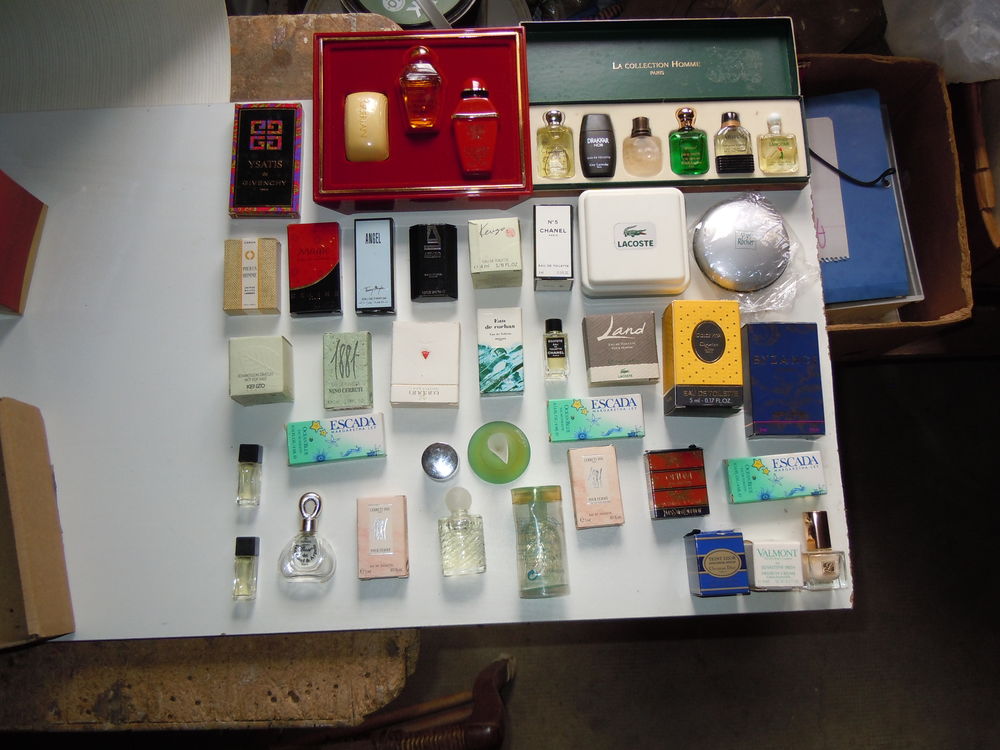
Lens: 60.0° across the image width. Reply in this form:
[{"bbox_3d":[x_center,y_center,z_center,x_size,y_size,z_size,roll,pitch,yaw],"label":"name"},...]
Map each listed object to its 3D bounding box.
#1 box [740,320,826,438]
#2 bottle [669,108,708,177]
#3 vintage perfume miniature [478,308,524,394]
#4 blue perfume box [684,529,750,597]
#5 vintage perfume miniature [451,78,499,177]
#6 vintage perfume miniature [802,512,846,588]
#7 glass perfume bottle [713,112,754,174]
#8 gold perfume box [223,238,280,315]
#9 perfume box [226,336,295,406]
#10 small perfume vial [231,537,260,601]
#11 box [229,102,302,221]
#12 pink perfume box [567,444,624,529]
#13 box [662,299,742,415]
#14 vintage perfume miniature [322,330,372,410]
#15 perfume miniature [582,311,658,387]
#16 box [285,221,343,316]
[{"bbox_3d":[0.213,0.004,0.654,0.052,0.018,0.085,0,78,0],"label":"box"},{"bbox_3d":[0.149,-0.185,0.686,0.032,0.018,0.059,-1,78,0],"label":"bottle"},{"bbox_3d":[0.000,-0.017,0.640,0.031,0.018,0.063,-2,77,0],"label":"vintage perfume miniature"},{"bbox_3d":[0.163,0.143,0.654,0.035,0.039,0.043,-4,78,-1],"label":"blue perfume box"},{"bbox_3d":[-0.019,-0.202,0.708,0.038,0.029,0.088,-2,78,0],"label":"vintage perfume miniature"},{"bbox_3d":[0.227,0.123,0.609,0.026,0.017,0.055,-3,77,-1],"label":"vintage perfume miniature"},{"bbox_3d":[0.197,-0.196,0.730,0.031,0.018,0.056,-2,78,0],"label":"glass perfume bottle"},{"bbox_3d":[-0.192,-0.076,0.675,0.040,0.014,0.057,-3,78,0],"label":"gold perfume box"},{"bbox_3d":[-0.188,-0.003,0.688,0.040,0.038,0.046,-4,78,-1],"label":"perfume box"},{"bbox_3d":[-0.195,0.149,0.668,0.015,0.012,0.046,-1,78,0],"label":"small perfume vial"},{"bbox_3d":[-0.187,-0.172,0.697,0.053,0.011,0.094,-1,78,0],"label":"box"},{"bbox_3d":[0.070,0.083,0.641,0.034,0.015,0.057,-6,78,-1],"label":"pink perfume box"},{"bbox_3d":[0.146,-0.011,0.630,0.048,0.035,0.077,1,77,0],"label":"box"},{"bbox_3d":[-0.112,-0.003,0.639,0.033,0.015,0.055,-3,77,-1],"label":"vintage perfume miniature"},{"bbox_3d":[0.092,-0.019,0.660,0.052,0.016,0.051,-3,78,-1],"label":"perfume miniature"},{"bbox_3d":[-0.153,-0.087,0.720,0.041,0.014,0.077,-4,78,-1],"label":"box"}]

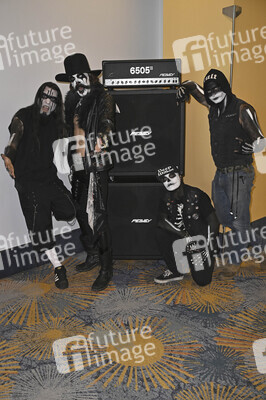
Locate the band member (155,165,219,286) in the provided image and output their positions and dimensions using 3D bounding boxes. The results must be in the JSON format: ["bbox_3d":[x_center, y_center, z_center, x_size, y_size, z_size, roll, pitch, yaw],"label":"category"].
[{"bbox_3d":[0.504,0.168,3.392,0.550,1.000,0.600,5,17,21],"label":"band member"}]

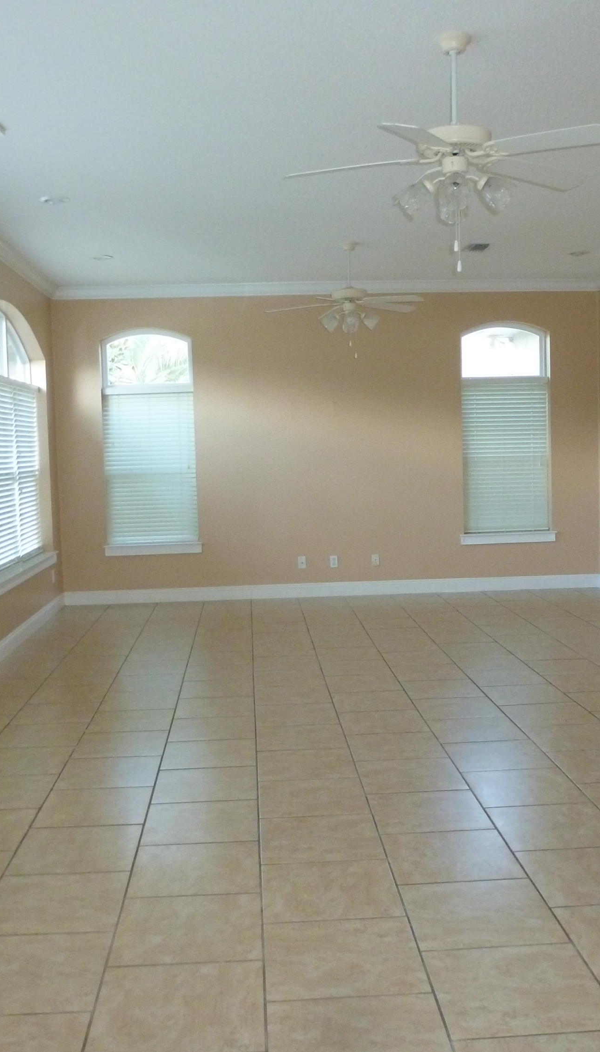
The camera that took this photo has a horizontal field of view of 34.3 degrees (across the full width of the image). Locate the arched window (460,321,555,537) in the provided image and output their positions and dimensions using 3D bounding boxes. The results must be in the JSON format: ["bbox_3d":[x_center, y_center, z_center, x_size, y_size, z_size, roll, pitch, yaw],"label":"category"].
[{"bbox_3d":[2.045,-0.922,9.635,0.971,2.189,0.125,-2,5,-3],"label":"arched window"}]

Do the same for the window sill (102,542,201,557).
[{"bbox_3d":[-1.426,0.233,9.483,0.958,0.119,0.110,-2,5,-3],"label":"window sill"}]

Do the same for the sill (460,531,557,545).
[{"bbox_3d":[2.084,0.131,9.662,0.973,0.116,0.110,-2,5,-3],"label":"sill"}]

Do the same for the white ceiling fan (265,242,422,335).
[{"bbox_3d":[0.405,-1.849,7.670,1.300,0.728,1.300,-2,5,-3],"label":"white ceiling fan"}]

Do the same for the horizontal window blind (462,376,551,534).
[{"bbox_3d":[2.054,-0.697,9.662,0.864,1.530,0.060,-2,5,-3],"label":"horizontal window blind"}]

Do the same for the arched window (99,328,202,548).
[{"bbox_3d":[-1.450,-0.830,9.449,0.891,2.123,0.120,-2,5,-3],"label":"arched window"}]

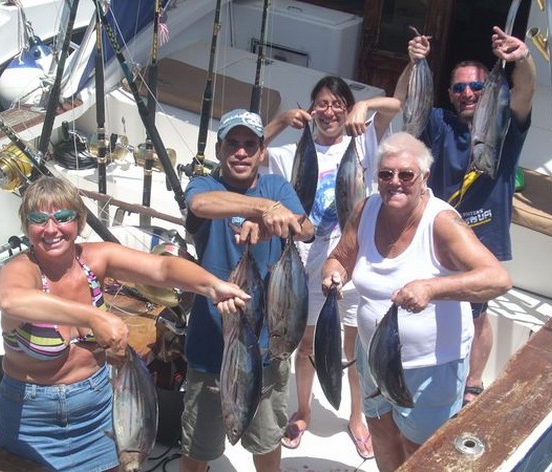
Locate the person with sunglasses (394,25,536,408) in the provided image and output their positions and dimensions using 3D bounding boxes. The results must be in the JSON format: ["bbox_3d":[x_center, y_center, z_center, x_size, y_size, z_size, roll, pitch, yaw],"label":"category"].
[{"bbox_3d":[0.788,-0.054,5.025,0.570,1.820,0.480,3,26,6],"label":"person with sunglasses"}]

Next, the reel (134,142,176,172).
[{"bbox_3d":[-0.543,-0.351,5.281,0.185,0.125,0.130,5,27,11],"label":"reel"}]

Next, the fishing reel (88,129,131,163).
[{"bbox_3d":[-0.751,-0.408,5.331,0.190,0.130,0.130,8,27,16],"label":"fishing reel"}]

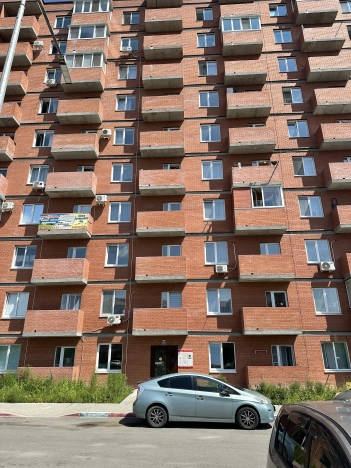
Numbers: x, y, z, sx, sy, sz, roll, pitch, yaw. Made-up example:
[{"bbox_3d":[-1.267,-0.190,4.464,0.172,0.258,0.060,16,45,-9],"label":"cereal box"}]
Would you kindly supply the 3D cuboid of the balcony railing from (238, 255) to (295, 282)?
[{"bbox_3d":[5.162,2.000,18.659,3.036,1.342,0.914,-1,-20,3],"label":"balcony railing"}]

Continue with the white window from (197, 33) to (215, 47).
[{"bbox_3d":[2.413,-15.254,25.614,1.390,1.453,0.140,-1,-20,3],"label":"white window"}]

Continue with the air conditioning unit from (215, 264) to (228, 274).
[{"bbox_3d":[2.629,2.029,18.360,0.650,0.460,0.280,-1,-20,3],"label":"air conditioning unit"}]

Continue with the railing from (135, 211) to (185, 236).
[{"bbox_3d":[-0.862,-0.598,19.782,2.850,1.250,1.030,-1,-20,3],"label":"railing"}]

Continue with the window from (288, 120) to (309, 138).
[{"bbox_3d":[8.556,-7.276,22.576,1.443,1.468,0.118,-1,-20,3],"label":"window"}]

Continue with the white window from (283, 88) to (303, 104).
[{"bbox_3d":[8.477,-9.933,23.423,1.349,1.409,0.150,-1,-20,3],"label":"white window"}]

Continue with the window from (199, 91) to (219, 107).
[{"bbox_3d":[2.476,-9.916,23.906,1.443,1.468,0.118,-1,-20,3],"label":"window"}]

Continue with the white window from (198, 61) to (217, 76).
[{"bbox_3d":[2.424,-12.516,24.598,1.390,1.453,0.140,-1,-20,3],"label":"white window"}]

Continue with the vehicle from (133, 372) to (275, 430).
[{"bbox_3d":[0.941,5.387,10.687,4.470,1.490,1.745,-2,-21,6],"label":"vehicle"}]

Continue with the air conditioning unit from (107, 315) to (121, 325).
[{"bbox_3d":[-3.441,4.856,18.344,0.730,0.510,0.270,-1,-20,3],"label":"air conditioning unit"}]

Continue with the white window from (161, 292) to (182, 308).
[{"bbox_3d":[-0.186,3.971,18.146,1.173,1.385,0.160,-1,-20,3],"label":"white window"}]

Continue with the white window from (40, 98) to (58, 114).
[{"bbox_3d":[-9.130,-9.228,23.548,1.360,1.390,0.160,-1,-20,3],"label":"white window"}]

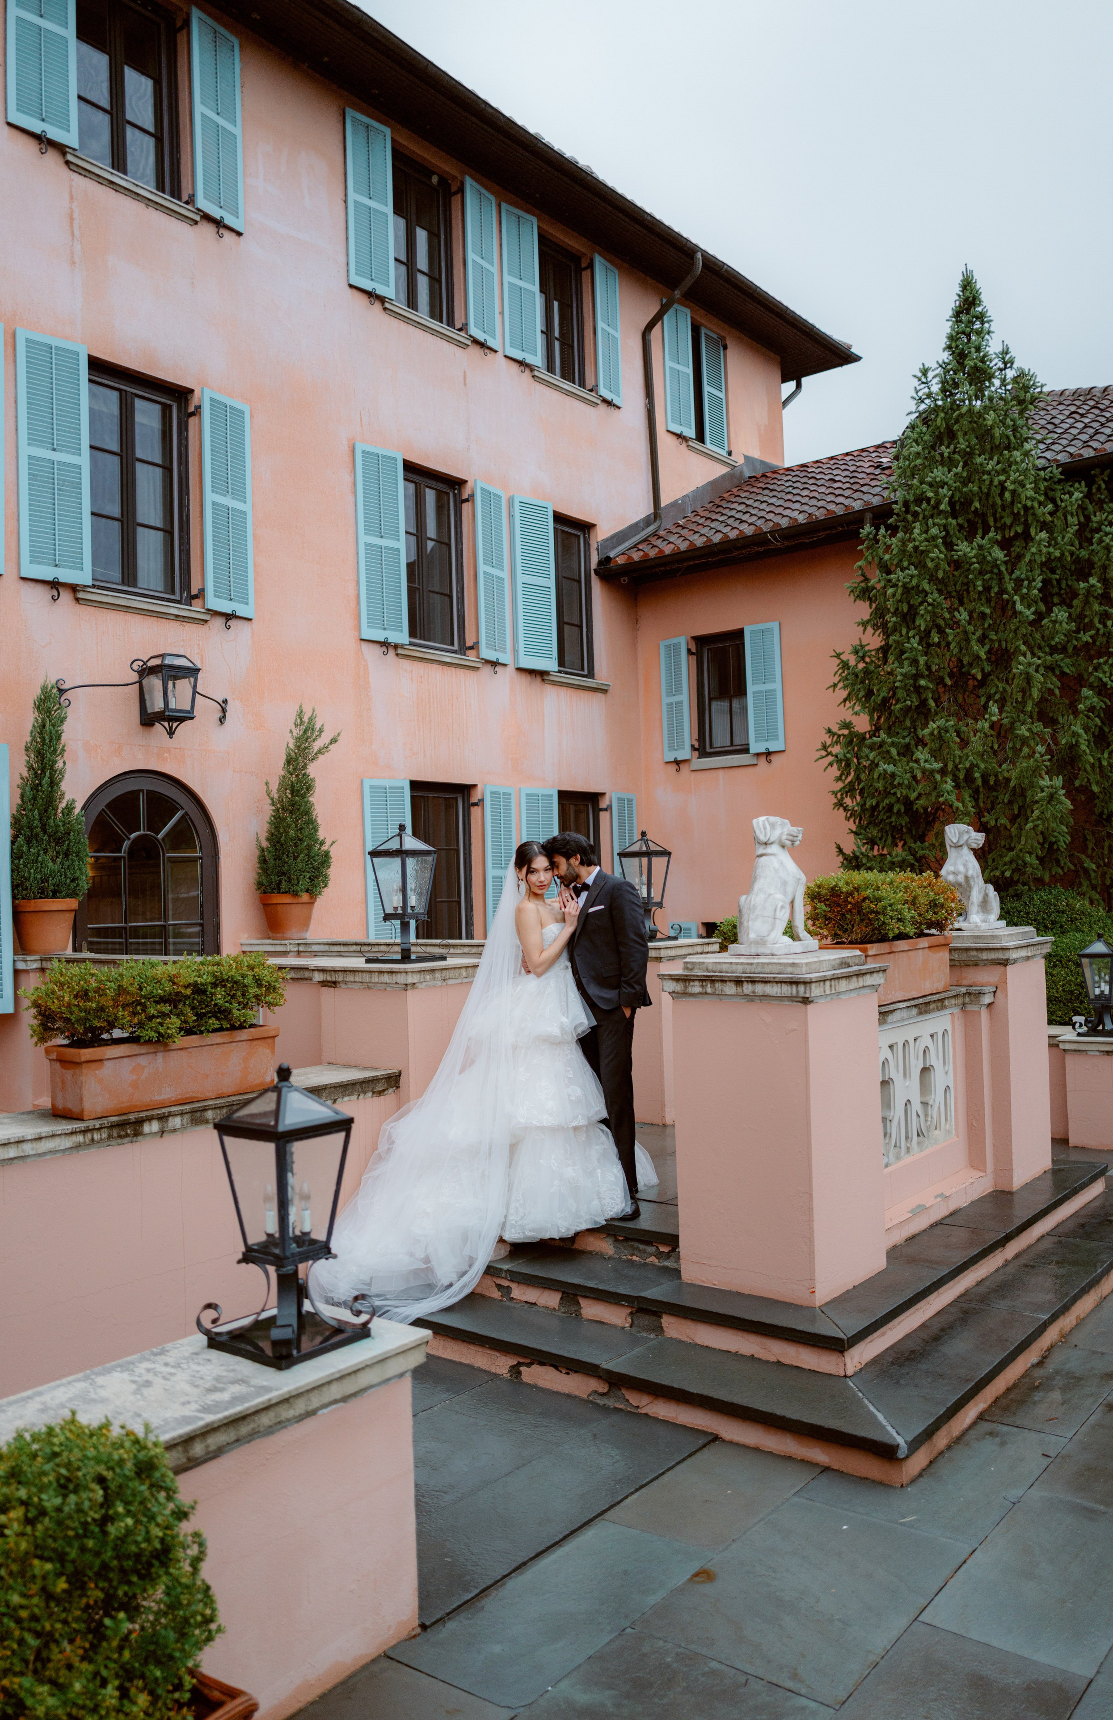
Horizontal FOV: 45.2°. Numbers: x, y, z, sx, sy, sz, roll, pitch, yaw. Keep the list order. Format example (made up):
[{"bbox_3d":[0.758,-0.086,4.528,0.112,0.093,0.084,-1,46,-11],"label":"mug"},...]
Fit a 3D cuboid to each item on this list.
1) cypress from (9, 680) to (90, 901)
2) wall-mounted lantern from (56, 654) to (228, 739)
[{"bbox_3d":[-3.527,-0.486,9.300,0.530,1.540,0.530,-2,-1,38],"label":"cypress"},{"bbox_3d":[-2.826,-1.164,9.648,0.400,0.610,1.460,-2,-1,37],"label":"wall-mounted lantern"}]

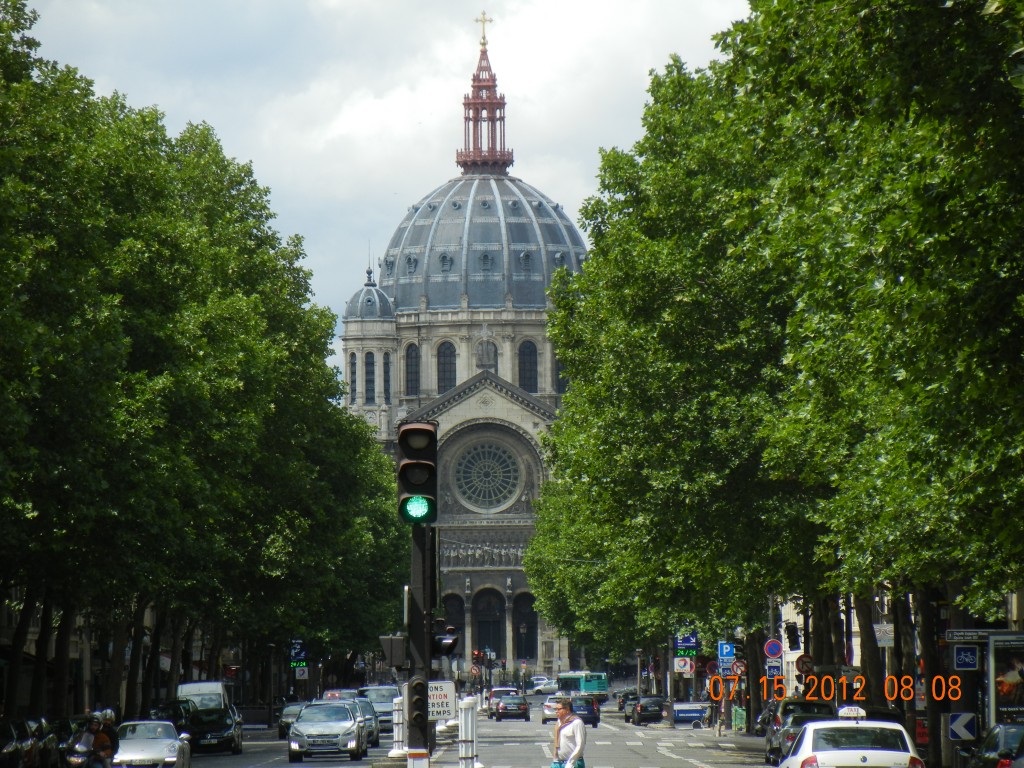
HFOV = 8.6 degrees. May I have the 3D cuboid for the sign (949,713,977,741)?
[{"bbox_3d":[8.721,6.623,131.000,0.510,0.520,0.050,-1,-3,2],"label":"sign"}]

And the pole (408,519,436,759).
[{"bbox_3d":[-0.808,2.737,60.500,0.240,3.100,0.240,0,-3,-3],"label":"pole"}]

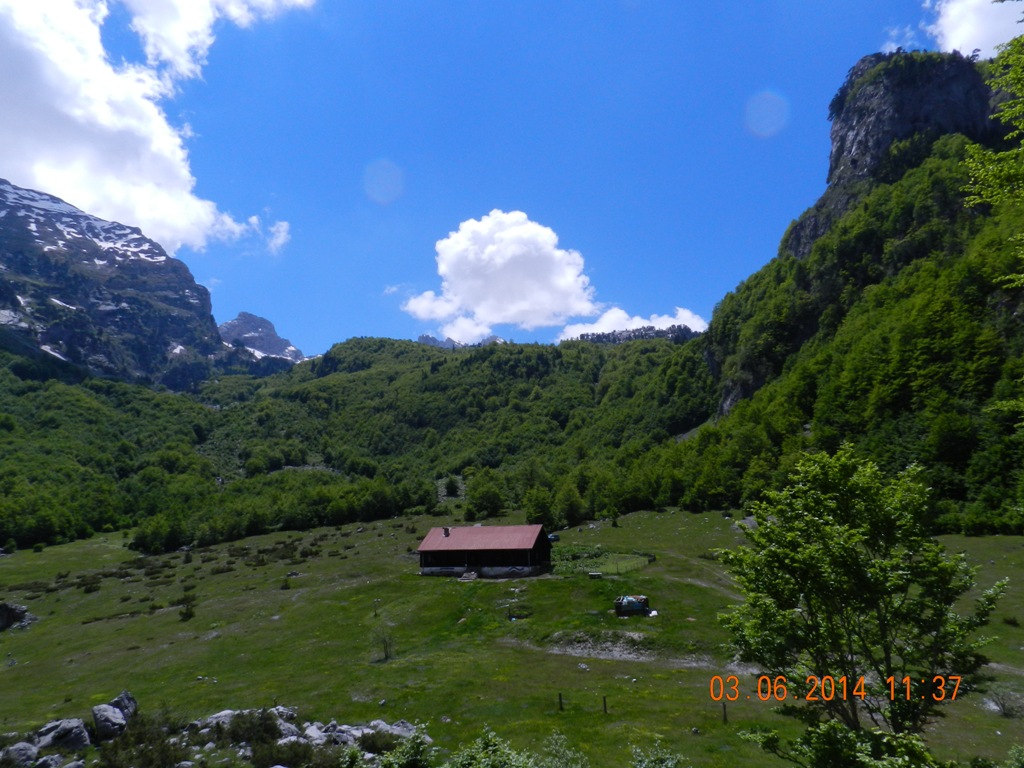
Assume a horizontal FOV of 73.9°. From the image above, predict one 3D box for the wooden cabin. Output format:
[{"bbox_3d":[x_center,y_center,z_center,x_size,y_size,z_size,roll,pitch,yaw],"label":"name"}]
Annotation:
[{"bbox_3d":[-3.390,22.140,90.550,16.240,6.230,7.880,-7,-11,22],"label":"wooden cabin"}]

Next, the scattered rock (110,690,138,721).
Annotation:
[{"bbox_3d":[-23.430,19.480,41.000,1.610,1.770,1.450,3,-12,-28],"label":"scattered rock"}]

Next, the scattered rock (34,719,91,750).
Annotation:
[{"bbox_3d":[-25.242,19.677,38.300,2.670,1.340,2.130,4,-12,-32],"label":"scattered rock"}]

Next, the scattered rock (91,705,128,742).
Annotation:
[{"bbox_3d":[-23.325,19.636,39.500,1.730,1.770,1.470,4,-12,-29],"label":"scattered rock"}]

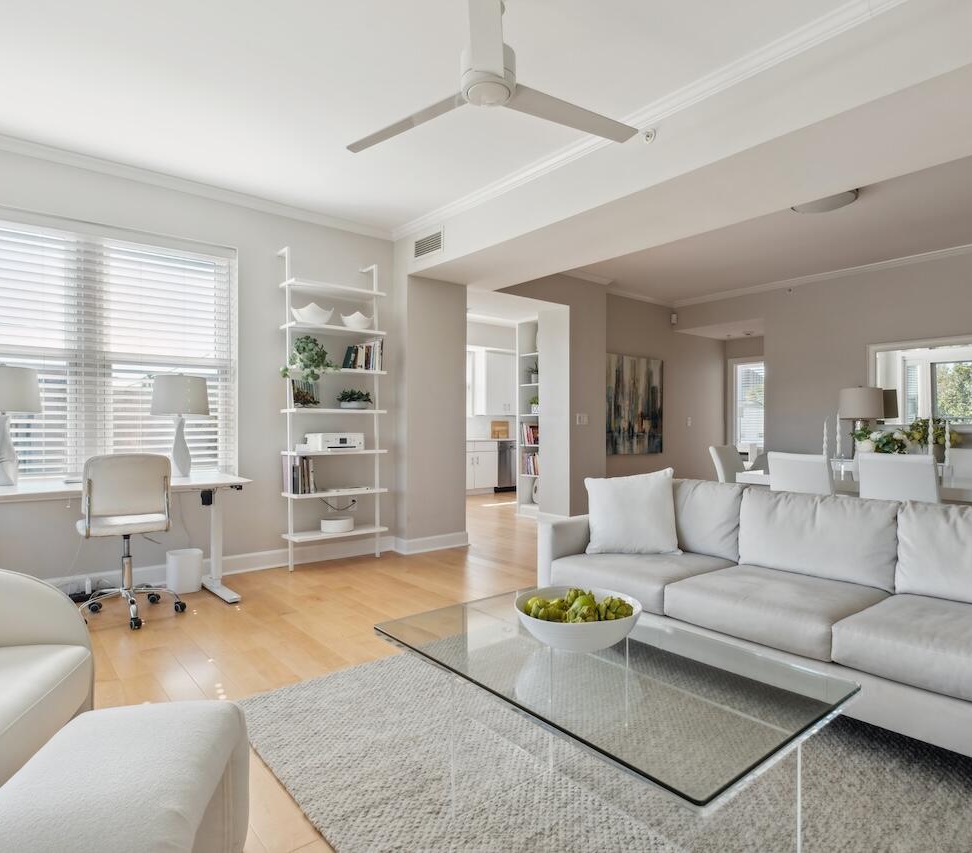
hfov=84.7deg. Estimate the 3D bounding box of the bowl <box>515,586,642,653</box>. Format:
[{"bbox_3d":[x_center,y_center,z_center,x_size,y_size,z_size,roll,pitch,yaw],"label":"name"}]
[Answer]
[{"bbox_3d":[0.304,0.644,1.769,0.411,0.121,0.411,0,0,0],"label":"bowl"}]

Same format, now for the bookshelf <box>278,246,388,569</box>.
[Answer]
[{"bbox_3d":[-1.216,-0.122,4.311,0.740,2.460,0.380,0,0,-38],"label":"bookshelf"}]

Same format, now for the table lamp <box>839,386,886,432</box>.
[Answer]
[{"bbox_3d":[3.830,-0.015,5.455,0.370,0.730,0.370,0,0,-39],"label":"table lamp"}]

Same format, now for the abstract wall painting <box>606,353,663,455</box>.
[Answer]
[{"bbox_3d":[1.942,-0.271,6.986,1.299,1.272,0.040,0,0,-36],"label":"abstract wall painting"}]

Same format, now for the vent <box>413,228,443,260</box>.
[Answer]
[{"bbox_3d":[-0.490,-1.516,4.458,0.030,0.209,0.449,0,0,-42],"label":"vent"}]

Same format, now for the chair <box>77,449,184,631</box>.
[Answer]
[{"bbox_3d":[-2.075,0.633,3.115,0.530,0.945,0.560,0,0,-35],"label":"chair"}]

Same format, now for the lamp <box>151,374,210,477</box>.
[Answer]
[{"bbox_3d":[-2.134,-0.013,3.731,0.355,0.710,0.355,0,0,-38],"label":"lamp"}]

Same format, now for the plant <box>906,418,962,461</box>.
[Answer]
[{"bbox_3d":[4.409,0.138,5.253,0.420,0.430,0.460,0,0,-42],"label":"plant"}]

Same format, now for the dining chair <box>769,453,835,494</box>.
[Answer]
[{"bbox_3d":[2.490,0.650,4.065,0.570,0.930,0.430,0,0,-39],"label":"dining chair"}]

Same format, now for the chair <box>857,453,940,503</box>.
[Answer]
[{"bbox_3d":[2.870,0.650,3.630,0.570,0.930,0.430,0,0,-39],"label":"chair"}]

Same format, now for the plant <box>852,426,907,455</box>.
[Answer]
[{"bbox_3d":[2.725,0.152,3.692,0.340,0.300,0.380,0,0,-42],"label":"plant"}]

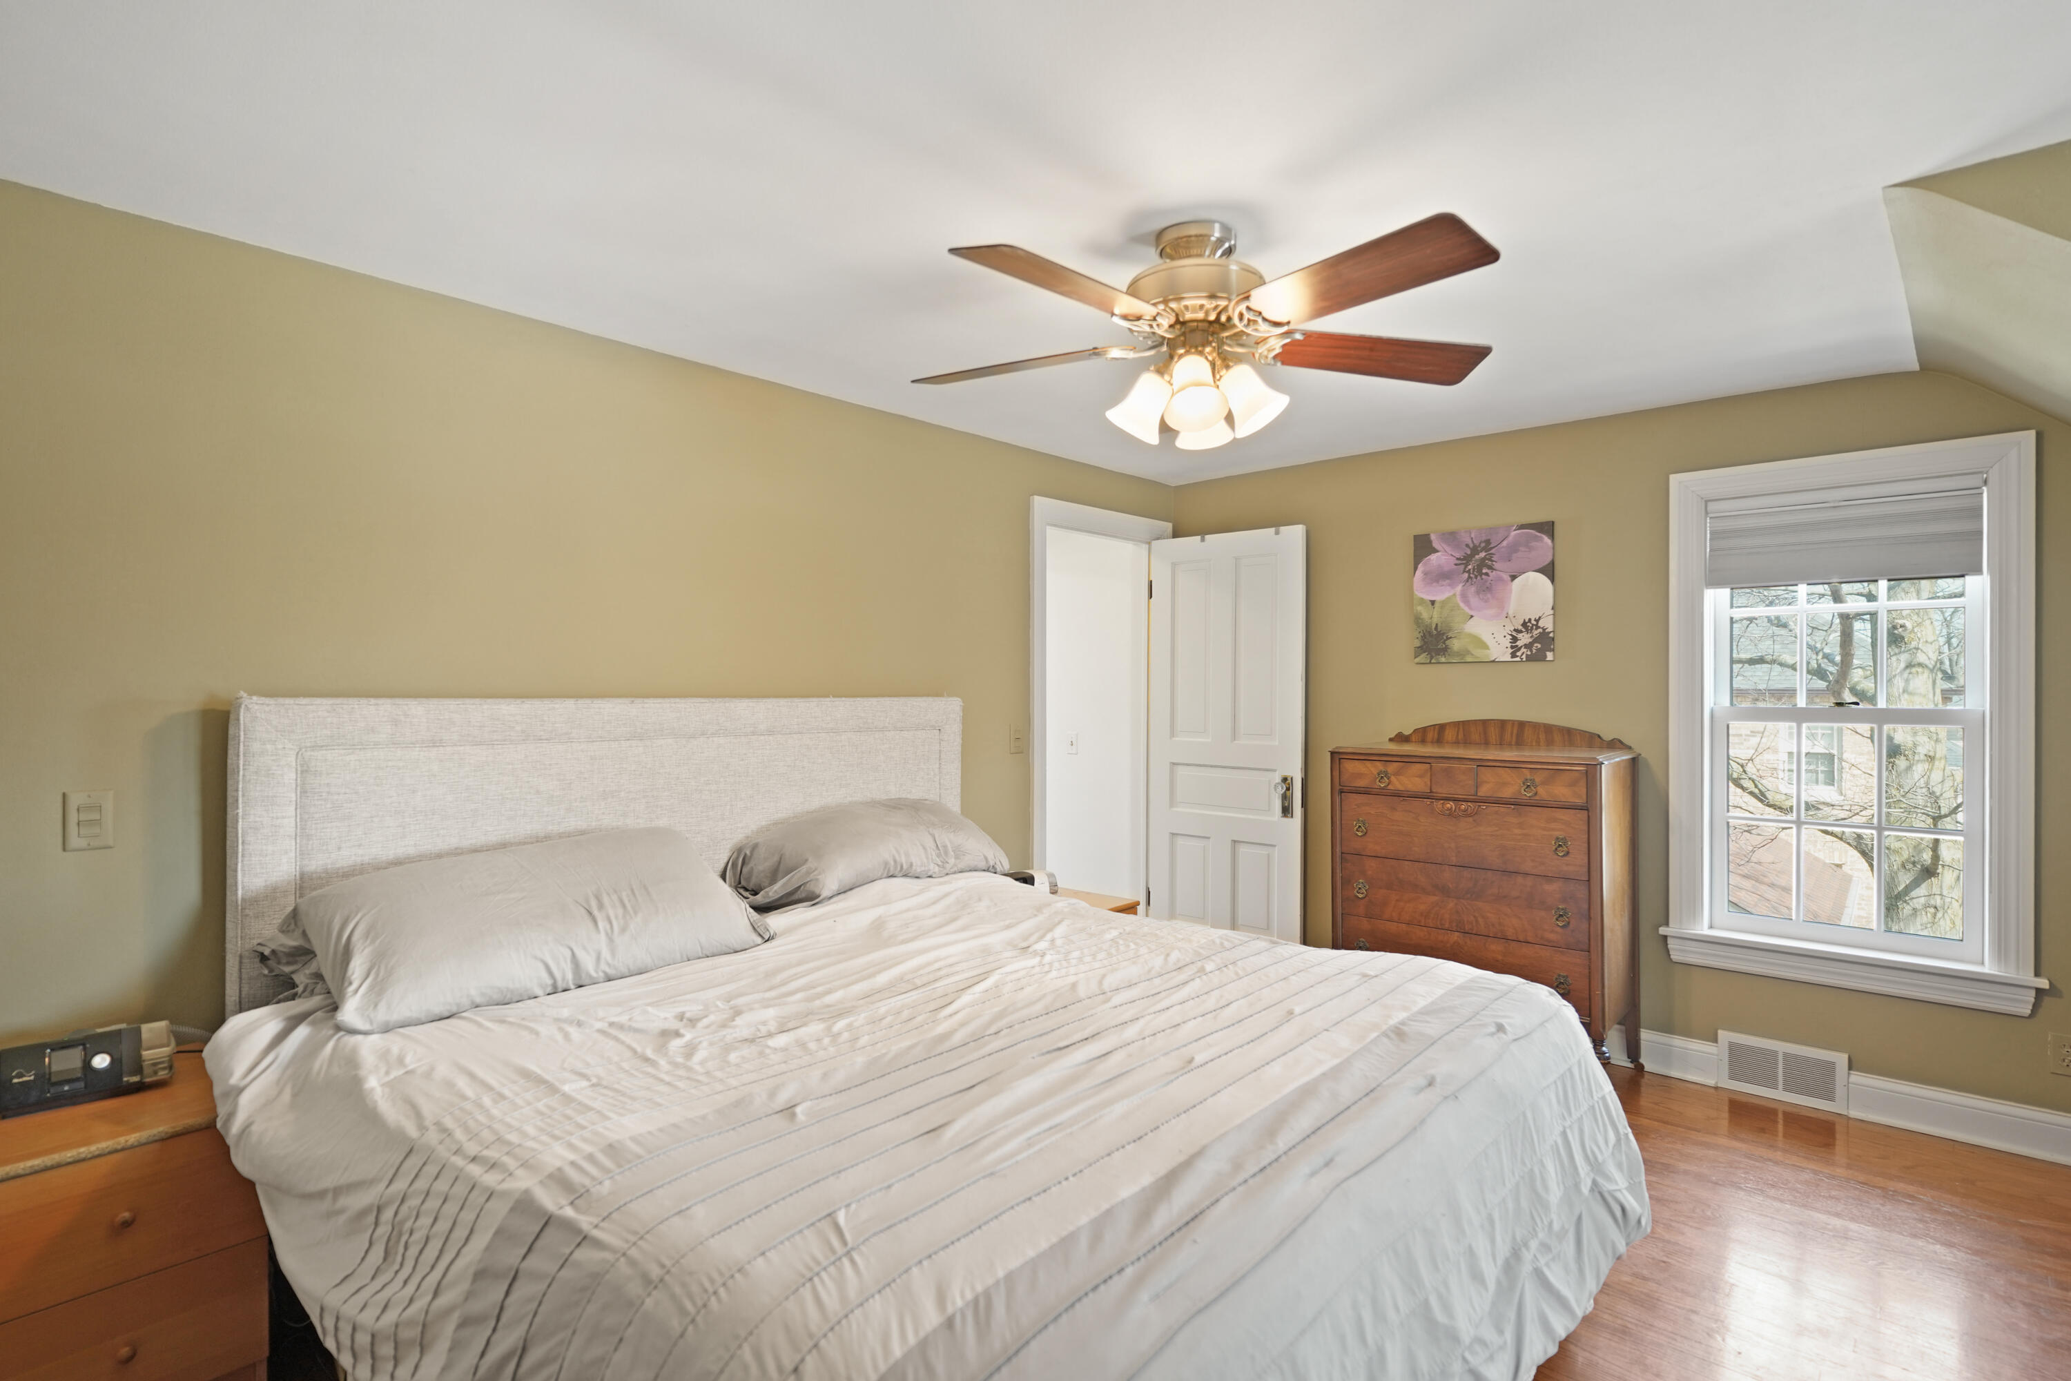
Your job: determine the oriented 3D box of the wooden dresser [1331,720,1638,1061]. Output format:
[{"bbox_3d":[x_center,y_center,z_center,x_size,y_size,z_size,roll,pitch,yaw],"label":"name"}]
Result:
[{"bbox_3d":[1.629,0.739,3.579,0.905,1.244,0.560,0,1,41],"label":"wooden dresser"}]

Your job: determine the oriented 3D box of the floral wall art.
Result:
[{"bbox_3d":[1.745,-0.368,3.820,0.512,0.518,0.030,0,1,41],"label":"floral wall art"}]

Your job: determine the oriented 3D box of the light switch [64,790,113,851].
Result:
[{"bbox_3d":[-1.815,0.251,1.877,0.010,0.114,0.071,0,1,41],"label":"light switch"}]

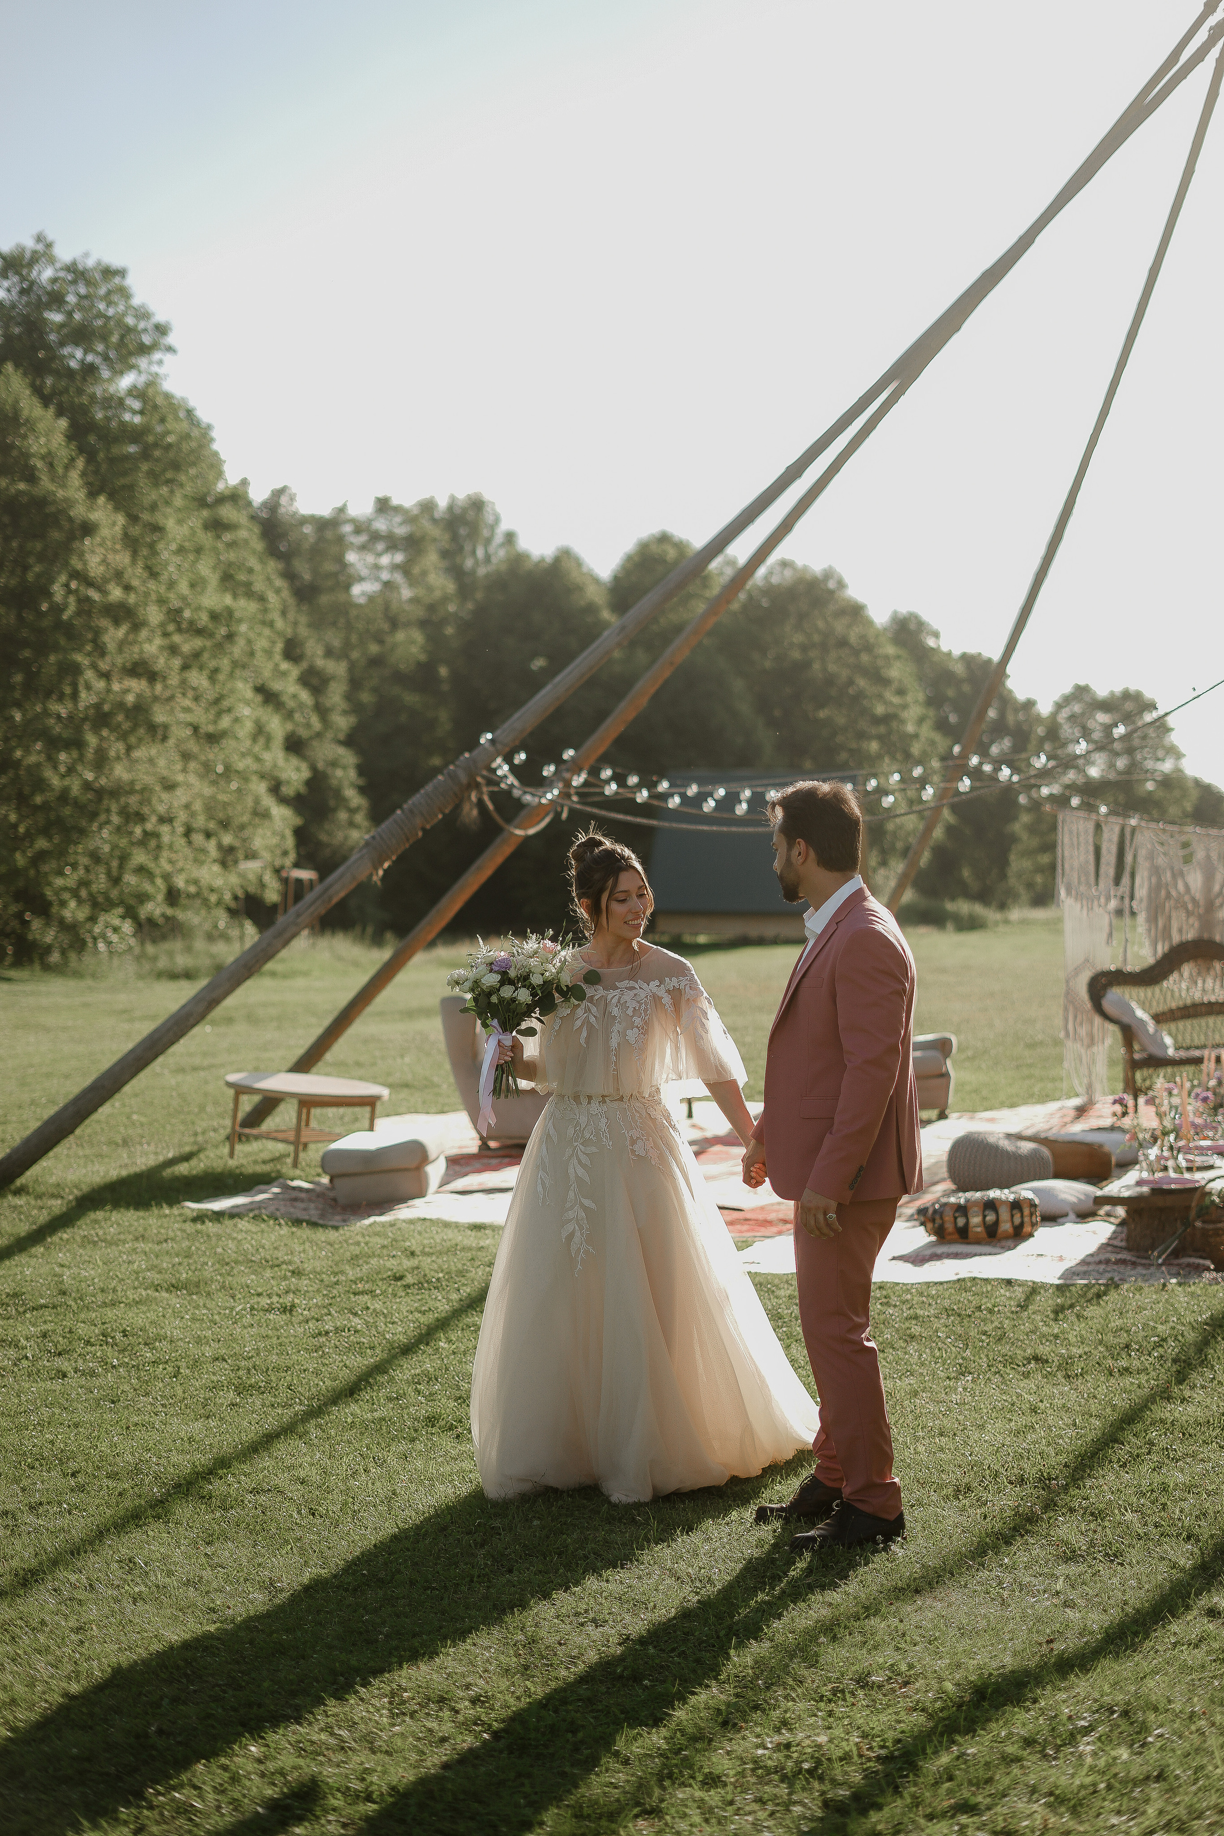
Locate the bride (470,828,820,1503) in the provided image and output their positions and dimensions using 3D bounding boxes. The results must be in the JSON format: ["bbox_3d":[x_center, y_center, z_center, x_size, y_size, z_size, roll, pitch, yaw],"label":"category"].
[{"bbox_3d":[0.100,0.604,6.763,0.950,1.670,0.900,0,1,12],"label":"bride"}]

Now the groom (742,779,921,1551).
[{"bbox_3d":[0.520,0.562,6.062,0.430,1.780,0.550,0,1,-18],"label":"groom"}]

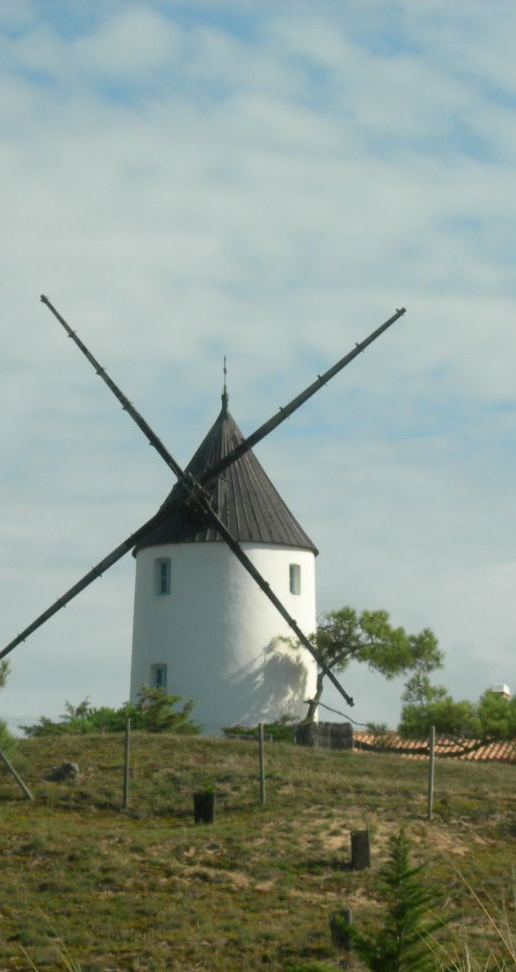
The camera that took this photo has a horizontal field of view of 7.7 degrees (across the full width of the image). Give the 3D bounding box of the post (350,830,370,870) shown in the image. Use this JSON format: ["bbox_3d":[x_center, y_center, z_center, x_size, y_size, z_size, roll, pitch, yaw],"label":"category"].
[{"bbox_3d":[1.346,4.814,51.000,0.250,0.522,0.250,0,-8,0],"label":"post"}]

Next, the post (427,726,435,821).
[{"bbox_3d":[2.702,4.474,60.000,0.083,1.465,0.083,1,-8,0],"label":"post"}]

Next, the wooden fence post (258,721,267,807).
[{"bbox_3d":[0.076,4.196,58.000,0.077,1.284,0.077,-2,-7,0],"label":"wooden fence post"}]

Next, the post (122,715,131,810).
[{"bbox_3d":[-1.960,4.152,57.500,0.077,1.411,0.077,3,-7,-2],"label":"post"}]

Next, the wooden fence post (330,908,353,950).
[{"bbox_3d":[0.940,4.939,43.000,0.230,0.476,0.220,0,-7,1],"label":"wooden fence post"}]

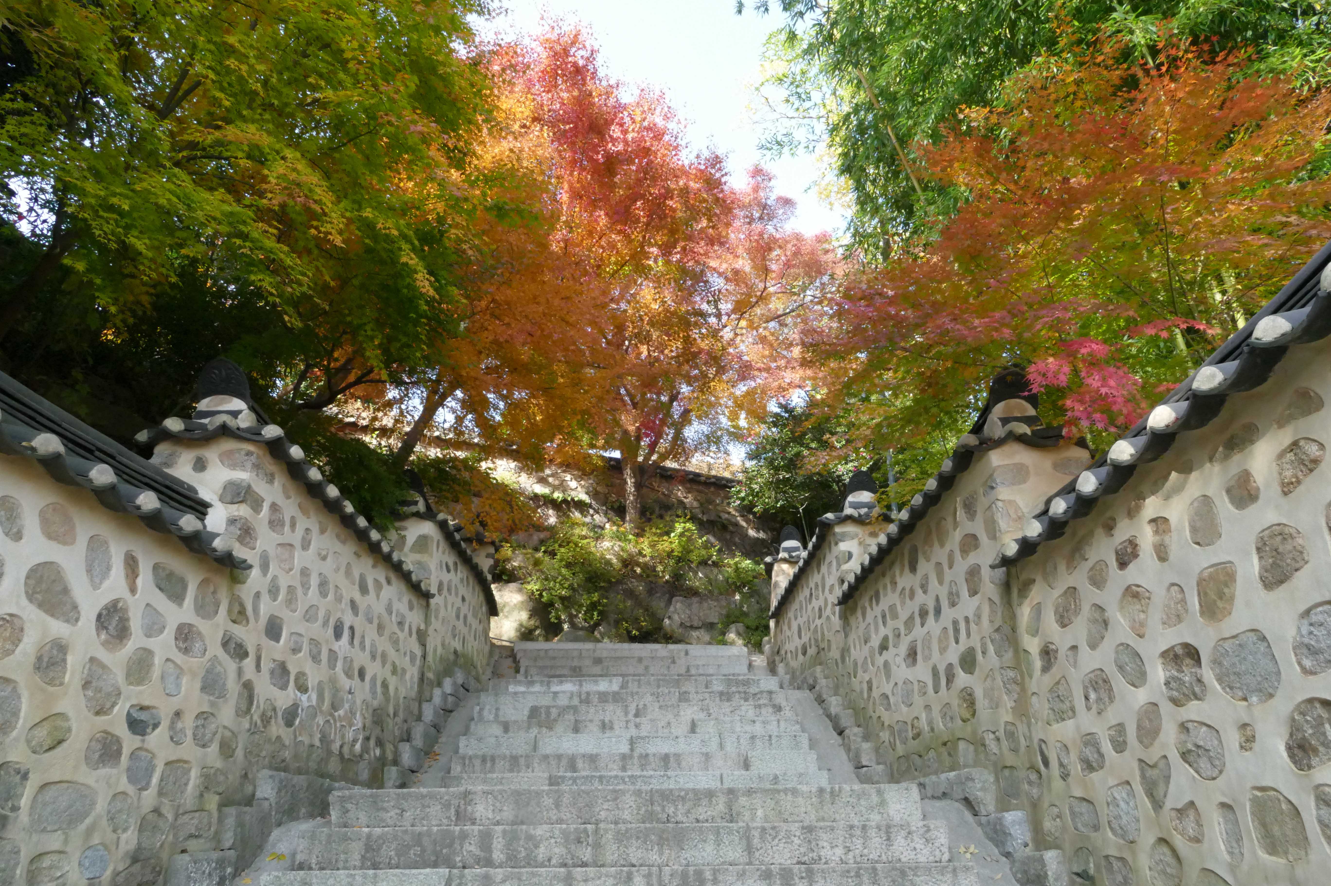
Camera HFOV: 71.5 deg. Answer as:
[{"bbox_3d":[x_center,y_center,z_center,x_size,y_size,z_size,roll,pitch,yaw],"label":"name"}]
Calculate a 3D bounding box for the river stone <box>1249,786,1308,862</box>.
[{"bbox_3d":[1.582,0.962,2.337,0.109,0.168,0.205,-1,-21,0],"label":"river stone"}]

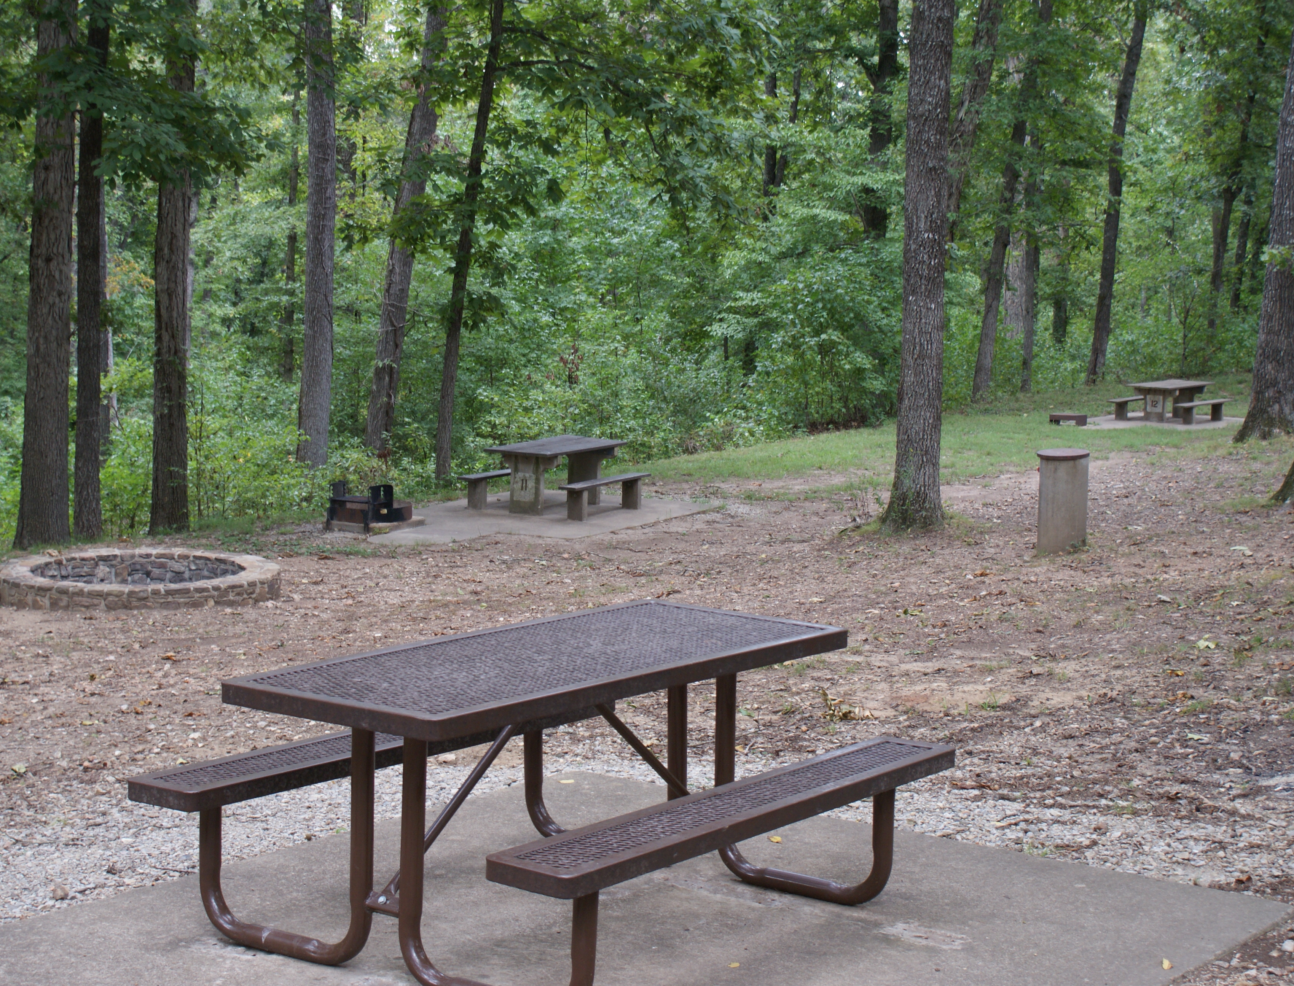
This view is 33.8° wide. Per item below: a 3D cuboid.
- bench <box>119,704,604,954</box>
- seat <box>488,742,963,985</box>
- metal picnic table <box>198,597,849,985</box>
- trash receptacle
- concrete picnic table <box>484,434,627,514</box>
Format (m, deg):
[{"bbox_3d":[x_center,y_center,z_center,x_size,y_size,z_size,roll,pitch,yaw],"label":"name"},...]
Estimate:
[{"bbox_3d":[-0.764,0.943,6.387,0.275,0.459,1.820,5,7,37],"label":"bench"},{"bbox_3d":[0.260,1.031,5.612,0.275,0.459,1.820,5,7,37],"label":"seat"},{"bbox_3d":[-0.250,0.829,5.984,0.763,0.772,1.829,5,7,37],"label":"metal picnic table"},{"bbox_3d":[3.281,0.064,16.800,0.411,0.811,0.411,1,7,0],"label":"trash receptacle"},{"bbox_3d":[-1.069,-0.204,25.538,0.830,0.770,1.960,4,7,26],"label":"concrete picnic table"}]

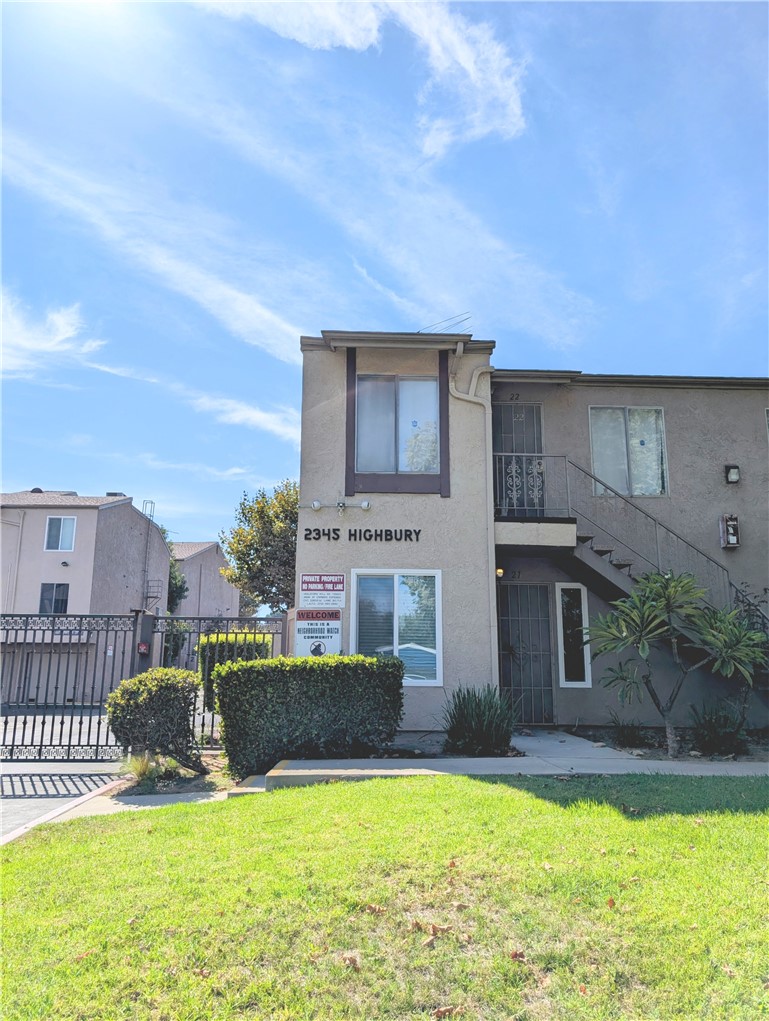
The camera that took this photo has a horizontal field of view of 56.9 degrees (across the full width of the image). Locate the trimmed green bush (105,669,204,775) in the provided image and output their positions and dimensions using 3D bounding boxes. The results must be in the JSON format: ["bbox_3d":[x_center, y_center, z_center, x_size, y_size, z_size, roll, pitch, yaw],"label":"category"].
[{"bbox_3d":[-2.414,2.211,7.514,1.047,1.090,1.100,1,-12,-2],"label":"trimmed green bush"}]

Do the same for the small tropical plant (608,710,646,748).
[{"bbox_3d":[2.713,2.433,7.947,0.455,0.391,0.450,1,-12,-2],"label":"small tropical plant"}]

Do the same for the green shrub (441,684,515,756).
[{"bbox_3d":[1.002,2.207,7.510,0.800,0.686,0.800,1,-12,-2],"label":"green shrub"}]

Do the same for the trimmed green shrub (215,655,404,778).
[{"bbox_3d":[-0.760,2.083,7.357,1.910,1.113,1.000,1,-12,-2],"label":"trimmed green shrub"}]

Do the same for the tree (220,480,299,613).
[{"bbox_3d":[-3.025,2.792,23.815,5.083,7.821,4.800,1,-12,-2],"label":"tree"}]

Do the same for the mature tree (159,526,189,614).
[{"bbox_3d":[-13.164,5.825,41.653,2.992,9.921,3.100,1,-12,-2],"label":"mature tree"}]

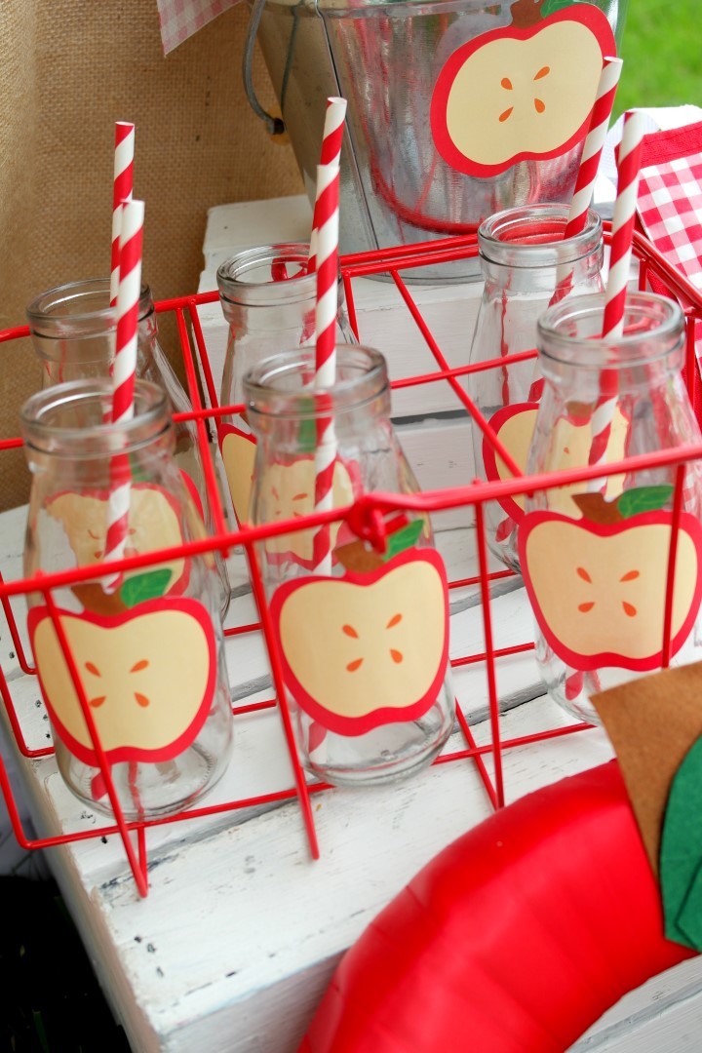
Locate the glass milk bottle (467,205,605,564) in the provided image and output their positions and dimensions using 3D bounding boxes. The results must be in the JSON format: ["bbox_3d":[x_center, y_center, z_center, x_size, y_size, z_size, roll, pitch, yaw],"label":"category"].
[{"bbox_3d":[0.075,-0.050,0.478,0.059,0.136,0.059,-2,33,9],"label":"glass milk bottle"}]

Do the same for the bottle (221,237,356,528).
[{"bbox_3d":[-0.018,-0.034,0.474,0.059,0.136,0.059,-8,32,-2],"label":"bottle"}]

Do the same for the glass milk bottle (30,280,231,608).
[{"bbox_3d":[-0.083,-0.020,0.465,0.059,0.136,0.059,-13,32,-9],"label":"glass milk bottle"}]

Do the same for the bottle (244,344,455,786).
[{"bbox_3d":[-0.001,0.013,0.397,0.059,0.136,0.059,-9,30,0],"label":"bottle"}]

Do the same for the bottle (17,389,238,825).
[{"bbox_3d":[-0.071,0.024,0.395,0.059,0.136,0.059,-12,32,-11],"label":"bottle"}]

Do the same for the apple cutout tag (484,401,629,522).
[{"bbox_3d":[0.076,-0.023,0.460,0.056,0.063,0.007,-2,33,9],"label":"apple cutout tag"}]

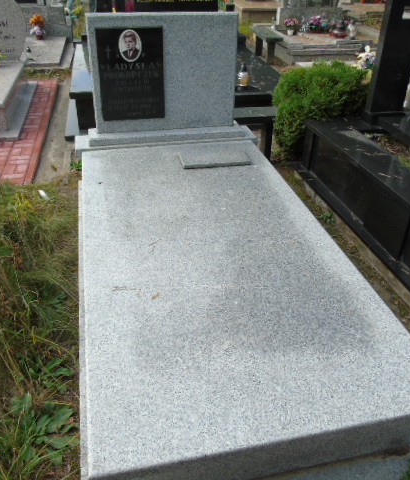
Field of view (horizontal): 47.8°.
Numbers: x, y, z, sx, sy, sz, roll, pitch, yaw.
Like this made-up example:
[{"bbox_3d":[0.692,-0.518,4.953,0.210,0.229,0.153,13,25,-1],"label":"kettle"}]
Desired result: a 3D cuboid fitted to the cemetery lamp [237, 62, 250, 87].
[{"bbox_3d":[0.427,-1.772,4.958,0.110,0.235,0.110,-5,33,-11],"label":"cemetery lamp"}]

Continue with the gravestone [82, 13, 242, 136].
[{"bbox_3d":[-0.257,-1.080,3.042,0.940,0.715,0.080,-5,33,-11],"label":"gravestone"}]

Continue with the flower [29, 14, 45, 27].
[{"bbox_3d":[-3.112,-4.078,8.586,0.290,0.210,0.270,-5,33,-11],"label":"flower"}]

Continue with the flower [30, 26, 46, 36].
[{"bbox_3d":[-3.119,-3.882,8.606,0.290,0.180,0.260,-5,33,-11],"label":"flower"}]

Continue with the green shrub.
[{"bbox_3d":[1.126,-1.350,4.610,0.920,0.800,0.720,-5,33,-11],"label":"green shrub"}]

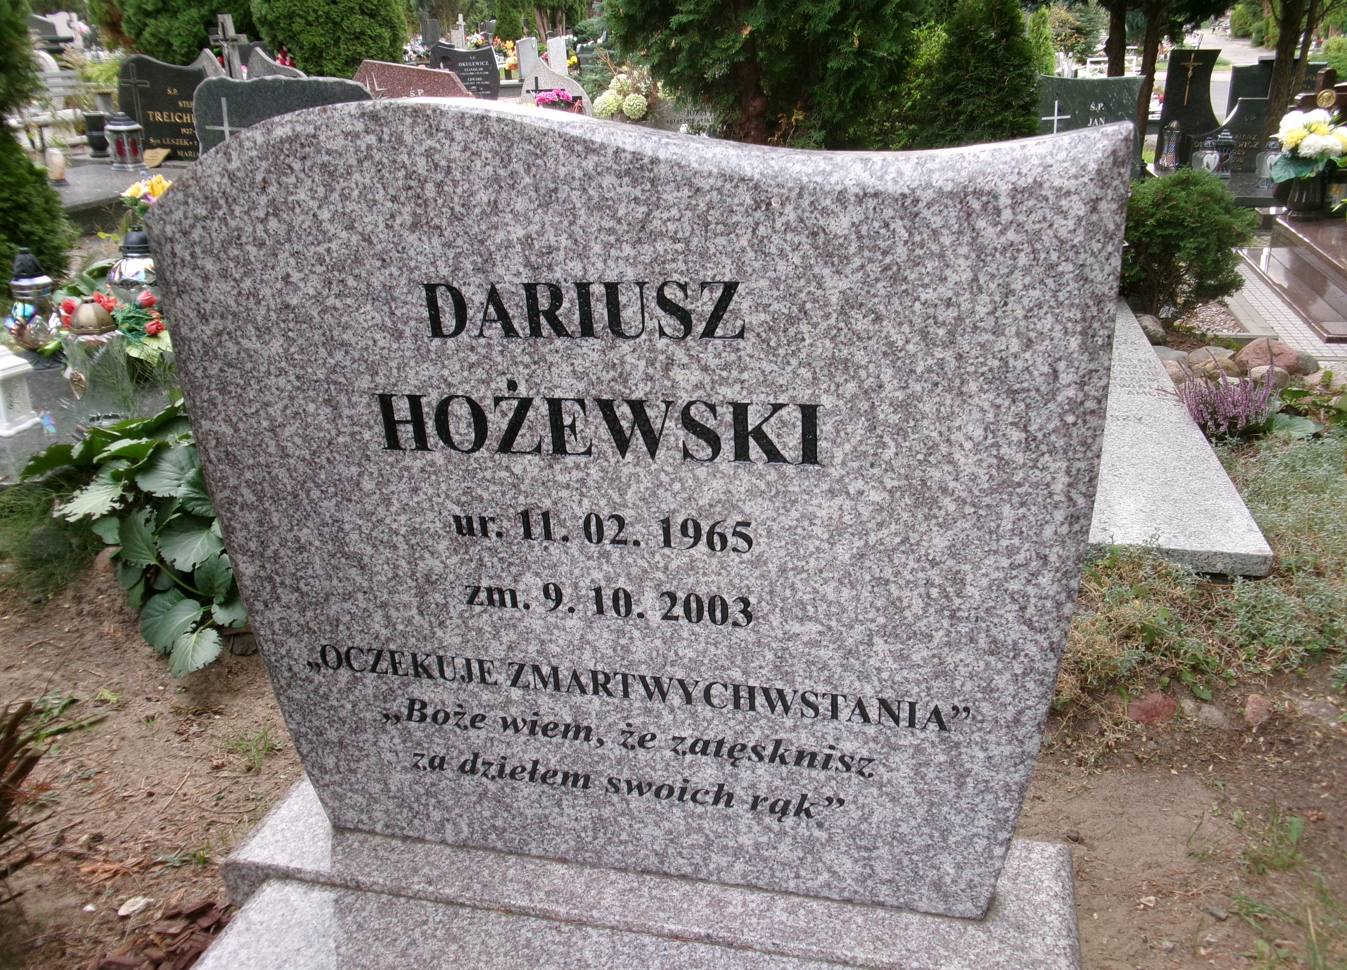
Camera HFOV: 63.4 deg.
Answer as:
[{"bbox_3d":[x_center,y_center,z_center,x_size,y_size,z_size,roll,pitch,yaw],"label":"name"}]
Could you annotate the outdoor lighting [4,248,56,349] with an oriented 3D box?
[{"bbox_3d":[-1.822,-0.510,3.100,0.165,0.330,0.165,3,24,15],"label":"outdoor lighting"}]

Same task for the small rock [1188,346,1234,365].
[{"bbox_3d":[1.640,-0.390,3.320,0.140,0.080,0.115,3,24,15],"label":"small rock"}]

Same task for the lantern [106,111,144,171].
[{"bbox_3d":[-3.120,-1.958,6.200,0.205,0.310,0.205,3,24,15],"label":"lantern"}]

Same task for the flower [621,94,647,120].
[{"bbox_3d":[-0.232,-2.254,6.500,0.155,0.150,0.150,-3,24,1],"label":"flower"}]

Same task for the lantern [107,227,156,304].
[{"bbox_3d":[-1.676,-0.662,3.400,0.180,0.280,0.180,3,24,15],"label":"lantern"}]

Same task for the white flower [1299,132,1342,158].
[{"bbox_3d":[2.497,-1.312,4.200,0.170,0.100,0.130,3,24,15],"label":"white flower"}]

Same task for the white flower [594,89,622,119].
[{"bbox_3d":[-0.389,-2.252,6.450,0.170,0.165,0.160,-3,24,1],"label":"white flower"}]

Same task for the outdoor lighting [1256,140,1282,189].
[{"bbox_3d":[2.743,-1.470,5.000,0.135,0.220,0.120,3,24,15],"label":"outdoor lighting"}]

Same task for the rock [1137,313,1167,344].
[{"bbox_3d":[1.512,-0.496,3.460,0.110,0.090,0.105,3,24,15],"label":"rock"}]

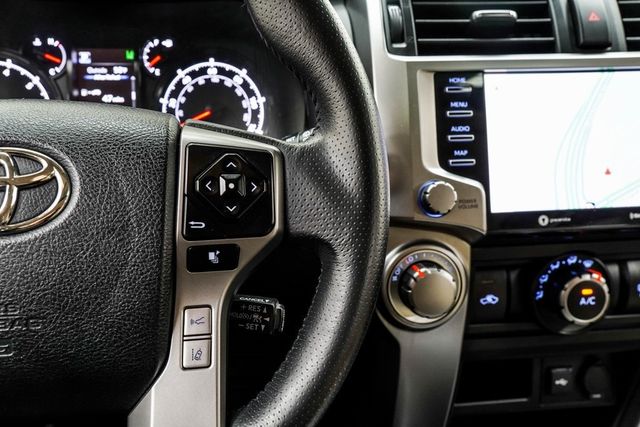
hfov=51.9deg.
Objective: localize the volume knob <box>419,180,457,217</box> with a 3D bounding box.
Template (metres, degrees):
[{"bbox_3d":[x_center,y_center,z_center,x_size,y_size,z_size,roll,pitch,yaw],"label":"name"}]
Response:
[{"bbox_3d":[0.083,-0.010,0.457,0.025,0.025,0.013,-3,0,-9],"label":"volume knob"}]

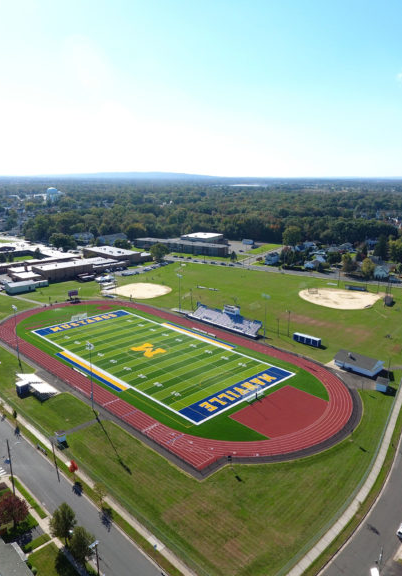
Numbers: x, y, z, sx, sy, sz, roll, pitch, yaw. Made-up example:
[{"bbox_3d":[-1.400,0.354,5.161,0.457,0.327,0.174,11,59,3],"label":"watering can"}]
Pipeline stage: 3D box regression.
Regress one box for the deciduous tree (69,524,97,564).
[{"bbox_3d":[-21.820,48.060,82.060,4.300,8.200,4.300,1,14,0],"label":"deciduous tree"}]

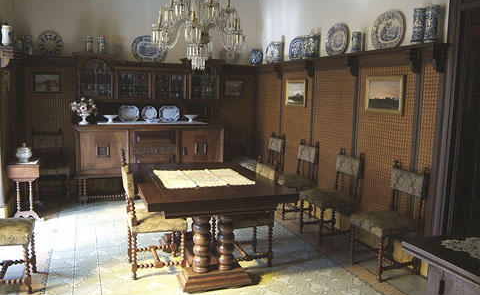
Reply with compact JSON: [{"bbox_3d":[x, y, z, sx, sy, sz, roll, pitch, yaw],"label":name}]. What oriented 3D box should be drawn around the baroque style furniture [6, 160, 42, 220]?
[{"bbox_3d":[-2.546,0.506,4.804,0.350,0.680,0.450,-1,9,-21],"label":"baroque style furniture"}]

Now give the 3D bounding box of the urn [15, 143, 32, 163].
[{"bbox_3d":[-2.532,0.066,4.697,0.180,0.235,0.180,-2,8,-21],"label":"urn"}]

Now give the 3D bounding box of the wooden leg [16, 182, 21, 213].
[{"bbox_3d":[-2.545,0.558,4.618,0.045,0.365,0.045,-1,9,-21],"label":"wooden leg"}]

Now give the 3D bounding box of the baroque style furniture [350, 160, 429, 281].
[{"bbox_3d":[1.271,0.608,3.447,0.475,0.925,0.405,-1,8,-21],"label":"baroque style furniture"}]

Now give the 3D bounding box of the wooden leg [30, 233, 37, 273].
[{"bbox_3d":[-1.756,0.881,3.418,0.045,0.375,0.045,-1,9,-21],"label":"wooden leg"}]

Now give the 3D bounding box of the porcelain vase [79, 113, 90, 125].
[{"bbox_3d":[-2.128,-0.389,5.487,0.155,0.165,0.155,-1,9,-21],"label":"porcelain vase"}]

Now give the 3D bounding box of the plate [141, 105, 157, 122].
[{"bbox_3d":[-1.377,-0.512,6.104,0.240,0.240,0.035,-1,-3,-21],"label":"plate"}]

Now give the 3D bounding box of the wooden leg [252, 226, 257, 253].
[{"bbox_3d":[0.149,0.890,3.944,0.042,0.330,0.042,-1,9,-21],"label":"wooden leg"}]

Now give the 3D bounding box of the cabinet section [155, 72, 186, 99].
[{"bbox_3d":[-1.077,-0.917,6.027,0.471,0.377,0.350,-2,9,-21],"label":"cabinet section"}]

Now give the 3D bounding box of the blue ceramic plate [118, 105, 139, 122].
[{"bbox_3d":[-1.647,-0.497,5.937,0.305,0.255,0.035,-1,-6,-18],"label":"blue ceramic plate"}]

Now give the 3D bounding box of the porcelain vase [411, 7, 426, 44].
[{"bbox_3d":[1.530,-1.046,3.461,0.105,0.315,0.105,-1,9,-21],"label":"porcelain vase"}]

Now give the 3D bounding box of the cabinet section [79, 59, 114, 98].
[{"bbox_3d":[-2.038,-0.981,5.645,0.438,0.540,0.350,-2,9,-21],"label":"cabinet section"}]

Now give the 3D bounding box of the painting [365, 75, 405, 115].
[{"bbox_3d":[1.376,-0.505,3.835,0.045,0.365,0.510,-4,9,-21],"label":"painting"}]

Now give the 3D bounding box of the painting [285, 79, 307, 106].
[{"bbox_3d":[0.739,-0.732,5.344,0.045,0.350,0.515,-1,8,-21],"label":"painting"}]

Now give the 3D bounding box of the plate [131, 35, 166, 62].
[{"bbox_3d":[-1.306,-1.434,5.828,0.510,0.385,0.050,-1,0,-21],"label":"plate"}]

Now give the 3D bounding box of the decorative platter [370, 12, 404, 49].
[{"bbox_3d":[1.338,-1.056,3.647,0.050,0.315,0.430,7,5,-22],"label":"decorative platter"}]

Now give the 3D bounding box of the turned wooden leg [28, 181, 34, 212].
[{"bbox_3d":[-2.423,0.555,4.664,0.045,0.365,0.045,-1,9,-21],"label":"turned wooden leg"}]

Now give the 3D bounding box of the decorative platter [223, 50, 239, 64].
[{"bbox_3d":[-0.155,-1.504,6.606,0.260,0.250,0.035,-1,-3,-21],"label":"decorative platter"}]

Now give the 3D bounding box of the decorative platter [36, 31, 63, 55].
[{"bbox_3d":[-2.660,-1.453,5.624,0.335,0.335,0.035,-1,0,-18],"label":"decorative platter"}]

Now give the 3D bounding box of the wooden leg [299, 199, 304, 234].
[{"bbox_3d":[0.680,0.754,4.461,0.048,0.410,0.048,-2,8,-21],"label":"wooden leg"}]

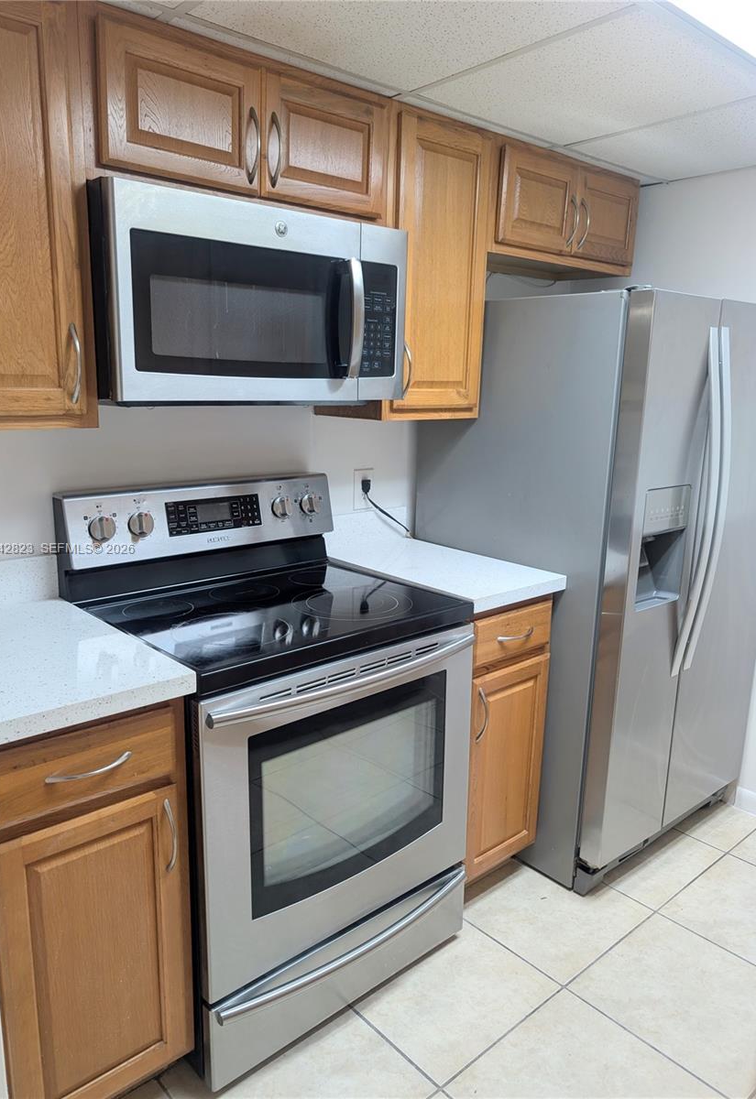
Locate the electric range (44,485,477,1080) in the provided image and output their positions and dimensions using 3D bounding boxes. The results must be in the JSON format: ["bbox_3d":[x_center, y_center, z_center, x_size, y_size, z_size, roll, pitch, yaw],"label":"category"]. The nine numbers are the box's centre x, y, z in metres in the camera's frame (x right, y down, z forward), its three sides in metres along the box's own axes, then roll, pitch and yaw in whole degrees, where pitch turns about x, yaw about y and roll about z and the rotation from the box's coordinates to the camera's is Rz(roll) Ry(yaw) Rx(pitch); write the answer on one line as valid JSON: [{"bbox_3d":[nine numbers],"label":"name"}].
[{"bbox_3d":[-0.264,0.462,1.935,0.760,1.193,0.712,-10,17,-40],"label":"electric range"}]

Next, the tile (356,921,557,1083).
[{"bbox_3d":[0.154,1.091,1.926,0.440,0.010,0.440,-10,17,-40],"label":"tile"}]

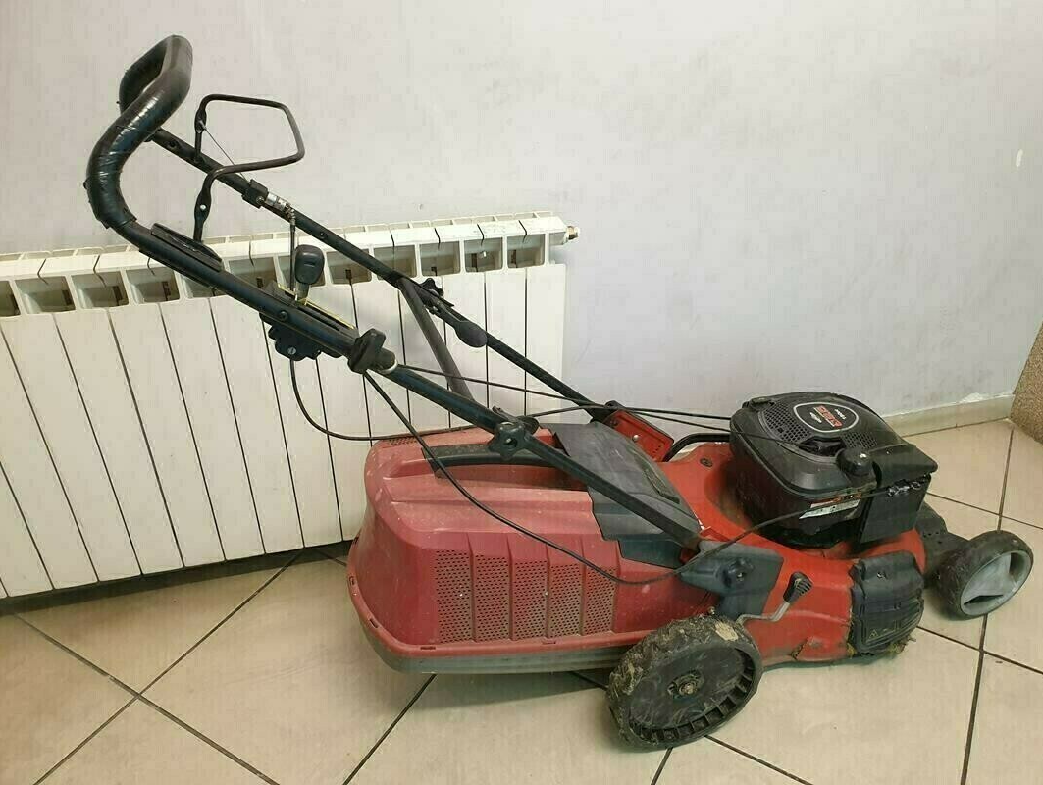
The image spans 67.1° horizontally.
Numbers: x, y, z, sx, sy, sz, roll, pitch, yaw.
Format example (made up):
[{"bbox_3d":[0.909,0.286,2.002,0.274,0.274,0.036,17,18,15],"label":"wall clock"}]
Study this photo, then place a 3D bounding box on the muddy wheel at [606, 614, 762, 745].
[{"bbox_3d":[0.276,0.490,1.324,0.265,0.265,0.053,-10,34,-14],"label":"muddy wheel"}]

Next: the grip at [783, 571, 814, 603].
[{"bbox_3d":[0.465,0.327,1.321,0.030,0.050,0.023,14,26,-27],"label":"grip"}]

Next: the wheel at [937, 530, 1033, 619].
[{"bbox_3d":[0.919,0.365,1.568,0.205,0.205,0.056,-10,34,-14],"label":"wheel"}]

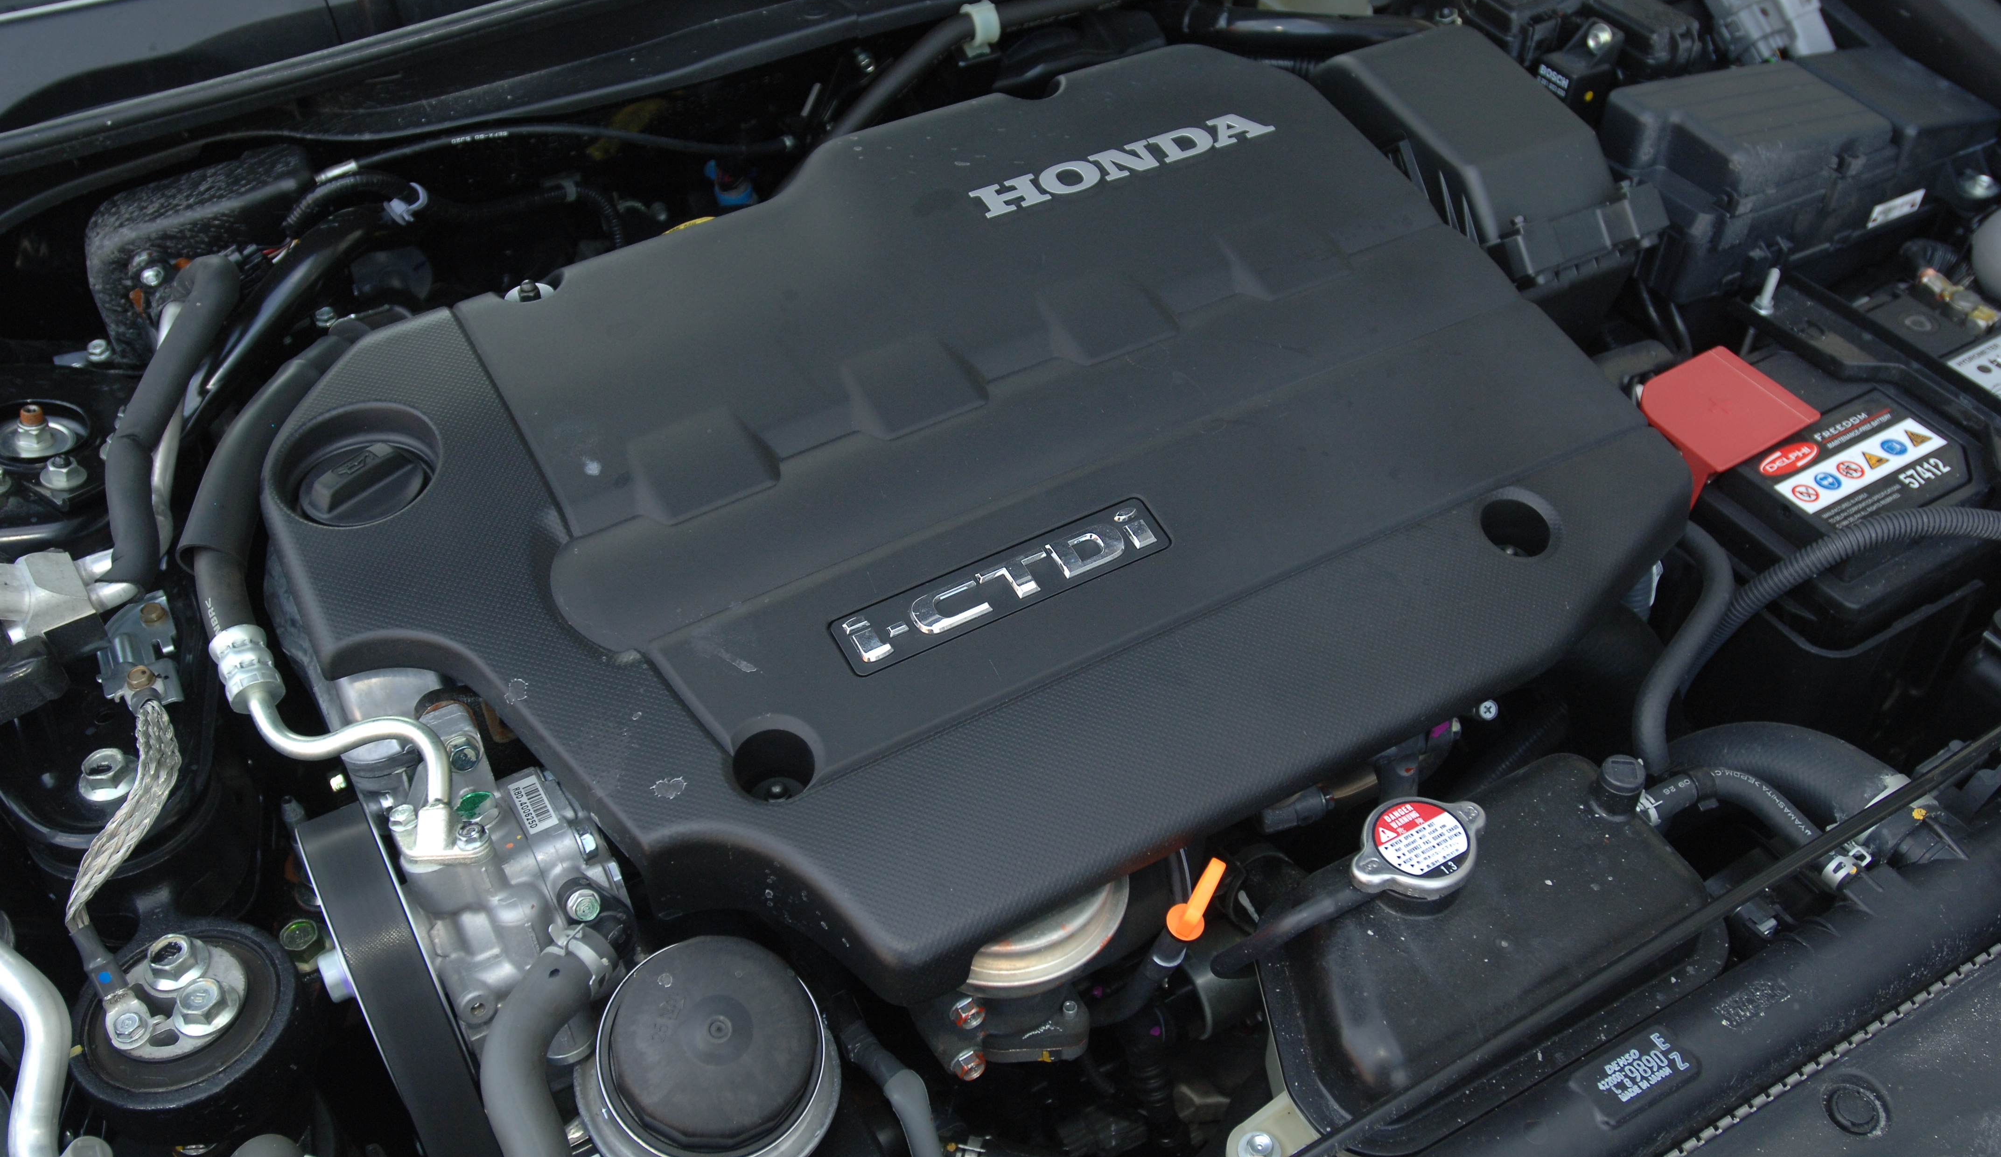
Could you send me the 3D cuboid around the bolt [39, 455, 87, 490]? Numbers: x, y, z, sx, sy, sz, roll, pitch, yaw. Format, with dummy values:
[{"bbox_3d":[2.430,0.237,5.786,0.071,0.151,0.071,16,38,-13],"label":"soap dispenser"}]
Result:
[{"bbox_3d":[-0.519,-0.059,1.014,0.024,0.015,0.024,-23,49,-23],"label":"bolt"}]

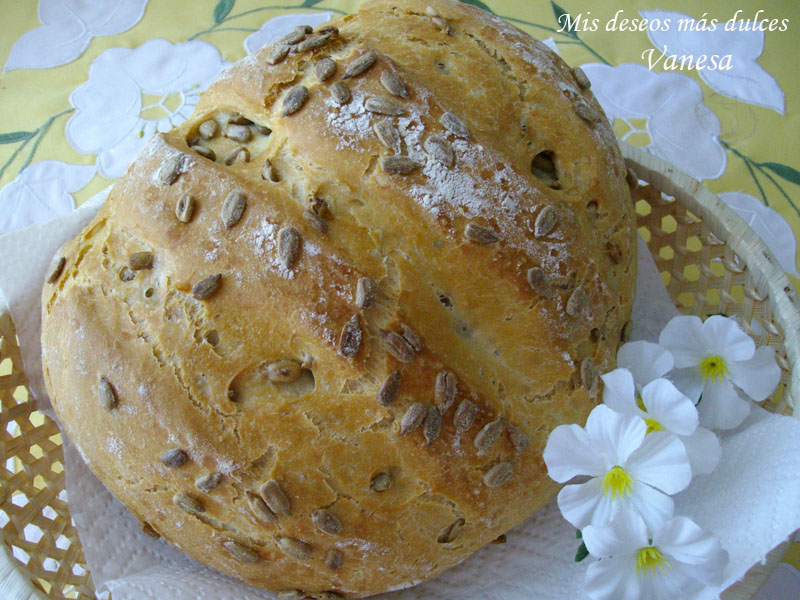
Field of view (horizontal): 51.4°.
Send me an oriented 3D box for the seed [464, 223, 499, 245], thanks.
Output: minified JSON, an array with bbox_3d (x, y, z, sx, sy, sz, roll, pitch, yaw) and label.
[{"bbox_3d":[0.023,-0.018,0.229,0.010,0.004,0.005,23,72,-6],"label":"seed"}]

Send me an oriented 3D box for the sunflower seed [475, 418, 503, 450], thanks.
[{"bbox_3d":[0.025,0.037,0.232,0.011,0.006,0.003,-48,25,-7],"label":"sunflower seed"}]

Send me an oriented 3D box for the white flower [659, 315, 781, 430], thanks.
[{"bbox_3d":[0.111,0.025,0.288,0.040,0.014,0.038,0,72,11],"label":"white flower"}]

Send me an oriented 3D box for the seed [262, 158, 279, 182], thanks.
[{"bbox_3d":[-0.041,-0.041,0.263,0.004,0.005,0.009,-11,69,0],"label":"seed"}]

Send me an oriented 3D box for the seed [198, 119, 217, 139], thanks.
[{"bbox_3d":[-0.066,-0.058,0.284,0.005,0.005,0.007,-15,63,5],"label":"seed"}]

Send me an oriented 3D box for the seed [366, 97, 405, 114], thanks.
[{"bbox_3d":[-0.004,-0.055,0.238,0.011,0.003,0.005,11,69,0],"label":"seed"}]

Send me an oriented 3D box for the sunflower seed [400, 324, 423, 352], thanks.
[{"bbox_3d":[0.003,0.011,0.228,0.009,0.003,0.005,50,29,-1],"label":"sunflower seed"}]

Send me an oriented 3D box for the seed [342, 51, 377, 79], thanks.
[{"bbox_3d":[-0.012,-0.070,0.249,0.005,0.003,0.011,41,71,18],"label":"seed"}]

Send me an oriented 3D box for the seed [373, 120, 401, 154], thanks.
[{"bbox_3d":[-0.003,-0.053,0.267,0.005,0.004,0.013,-22,71,-10],"label":"seed"}]

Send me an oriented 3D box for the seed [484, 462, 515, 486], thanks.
[{"bbox_3d":[0.029,0.051,0.242,0.010,0.005,0.003,-25,27,-17],"label":"seed"}]

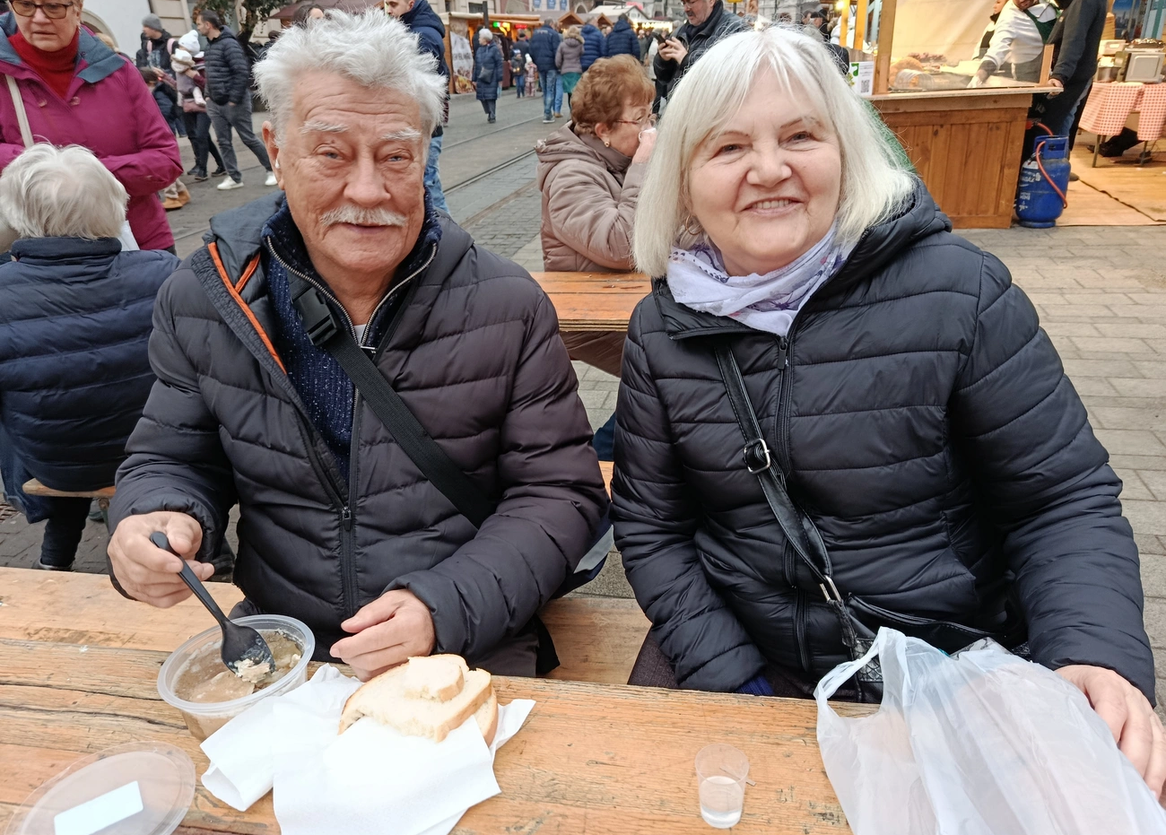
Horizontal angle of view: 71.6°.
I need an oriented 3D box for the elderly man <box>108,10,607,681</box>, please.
[{"bbox_3d":[-0.250,0.202,0.977,0.570,1.270,0.660,-5,24,-8],"label":"elderly man"}]

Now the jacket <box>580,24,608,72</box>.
[{"bbox_3d":[0.162,-6.912,15.091,0.570,0.800,0.360,0,24,5],"label":"jacket"}]

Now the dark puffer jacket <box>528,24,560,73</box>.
[{"bbox_3d":[-0.723,-6.885,15.088,0.580,0.800,0.360,0,24,5],"label":"dark puffer jacket"}]

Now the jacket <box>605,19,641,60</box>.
[{"bbox_3d":[0.706,-6.584,14.235,0.580,0.800,0.380,-1,24,3],"label":"jacket"}]

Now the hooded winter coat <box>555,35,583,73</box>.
[{"bbox_3d":[-0.244,-6.703,14.966,0.500,0.660,0.340,4,24,13],"label":"hooded winter coat"}]

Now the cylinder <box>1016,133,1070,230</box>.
[{"bbox_3d":[3.332,-1.709,5.855,0.300,0.600,0.300,5,25,15],"label":"cylinder"}]

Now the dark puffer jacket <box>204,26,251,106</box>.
[{"bbox_3d":[-3.741,-3.703,8.502,0.350,0.780,0.500,-17,28,-31],"label":"dark puffer jacket"}]

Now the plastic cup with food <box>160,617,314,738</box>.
[{"bbox_3d":[-0.279,0.226,0.672,0.114,0.065,0.114,-2,24,1],"label":"plastic cup with food"}]

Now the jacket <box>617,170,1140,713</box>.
[{"bbox_3d":[0.290,0.084,0.891,0.550,0.630,0.480,6,25,18],"label":"jacket"}]

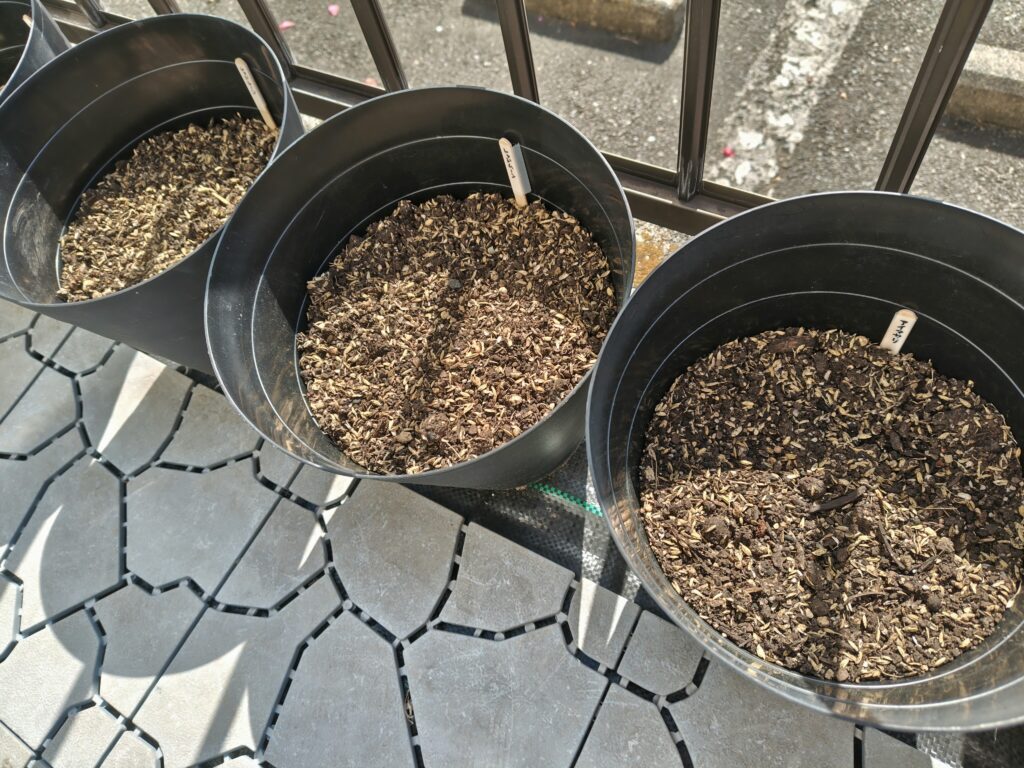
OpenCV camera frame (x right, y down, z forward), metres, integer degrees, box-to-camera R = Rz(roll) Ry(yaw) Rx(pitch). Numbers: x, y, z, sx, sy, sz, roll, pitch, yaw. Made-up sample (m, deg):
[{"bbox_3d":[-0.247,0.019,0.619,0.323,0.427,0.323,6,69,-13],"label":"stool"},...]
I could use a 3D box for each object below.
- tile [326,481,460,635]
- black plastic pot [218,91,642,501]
[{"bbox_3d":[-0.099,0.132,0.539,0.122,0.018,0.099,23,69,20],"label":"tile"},{"bbox_3d":[-0.040,-0.026,0.498,0.262,0.228,0.262,-4,64,9],"label":"black plastic pot"}]

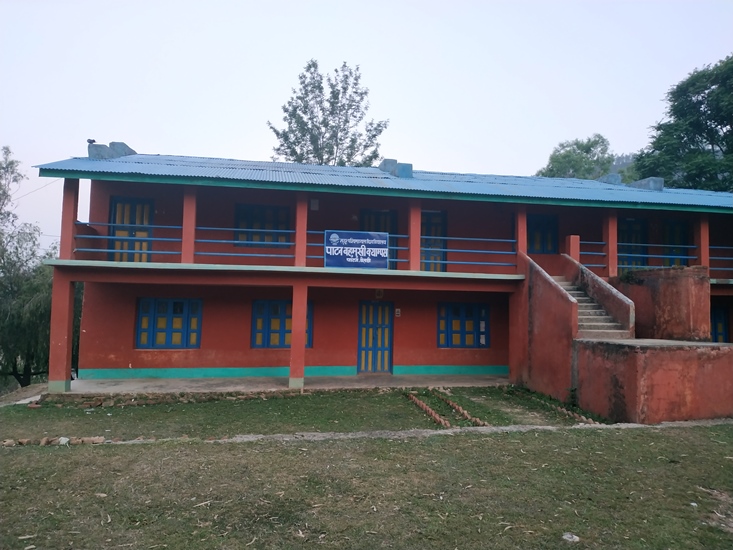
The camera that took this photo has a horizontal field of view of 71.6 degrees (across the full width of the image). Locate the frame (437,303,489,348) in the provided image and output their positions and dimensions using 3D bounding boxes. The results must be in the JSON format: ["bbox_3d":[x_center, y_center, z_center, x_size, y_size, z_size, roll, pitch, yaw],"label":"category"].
[{"bbox_3d":[2.808,1.456,14.661,1.581,1.298,0.120,2,-3,-10],"label":"frame"}]

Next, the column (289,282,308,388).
[{"bbox_3d":[-1.623,1.461,12.119,0.347,2.396,0.340,2,-3,-10],"label":"column"}]

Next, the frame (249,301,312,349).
[{"bbox_3d":[-2.250,1.334,13.738,1.599,1.291,0.120,2,-3,-10],"label":"frame"}]

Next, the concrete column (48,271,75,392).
[{"bbox_3d":[-6.681,1.217,11.203,0.344,2.647,0.340,2,-3,-10],"label":"concrete column"}]

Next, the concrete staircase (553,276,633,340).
[{"bbox_3d":[5.040,0.724,12.519,1.240,1.460,2.550,2,-3,-10],"label":"concrete staircase"}]

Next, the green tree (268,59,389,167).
[{"bbox_3d":[-1.928,-3.868,25.795,6.337,14.382,6.100,2,-3,-10],"label":"green tree"}]

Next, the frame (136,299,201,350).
[{"bbox_3d":[-5.096,1.266,13.219,1.581,1.299,0.120,2,-3,-10],"label":"frame"}]

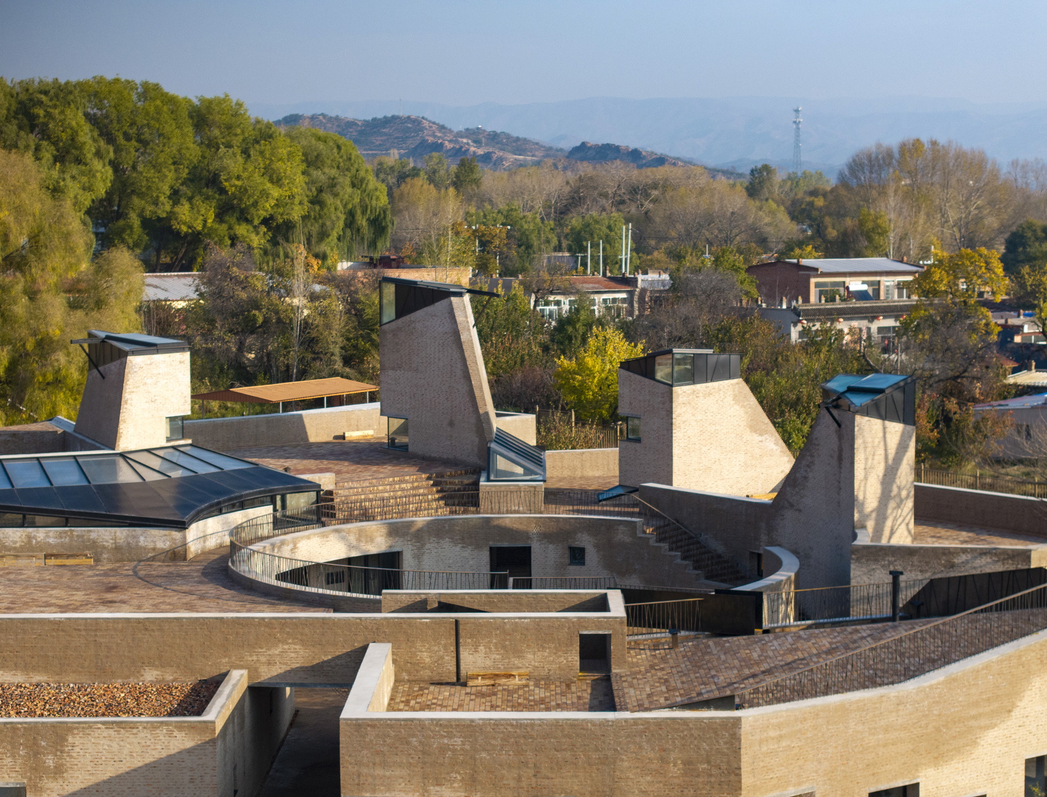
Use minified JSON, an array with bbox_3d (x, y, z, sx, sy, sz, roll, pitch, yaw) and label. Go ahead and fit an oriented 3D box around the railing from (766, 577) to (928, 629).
[{"bbox_3d":[7.834,4.991,51.998,4.628,0.816,0.102,-3,6,-23],"label":"railing"}]

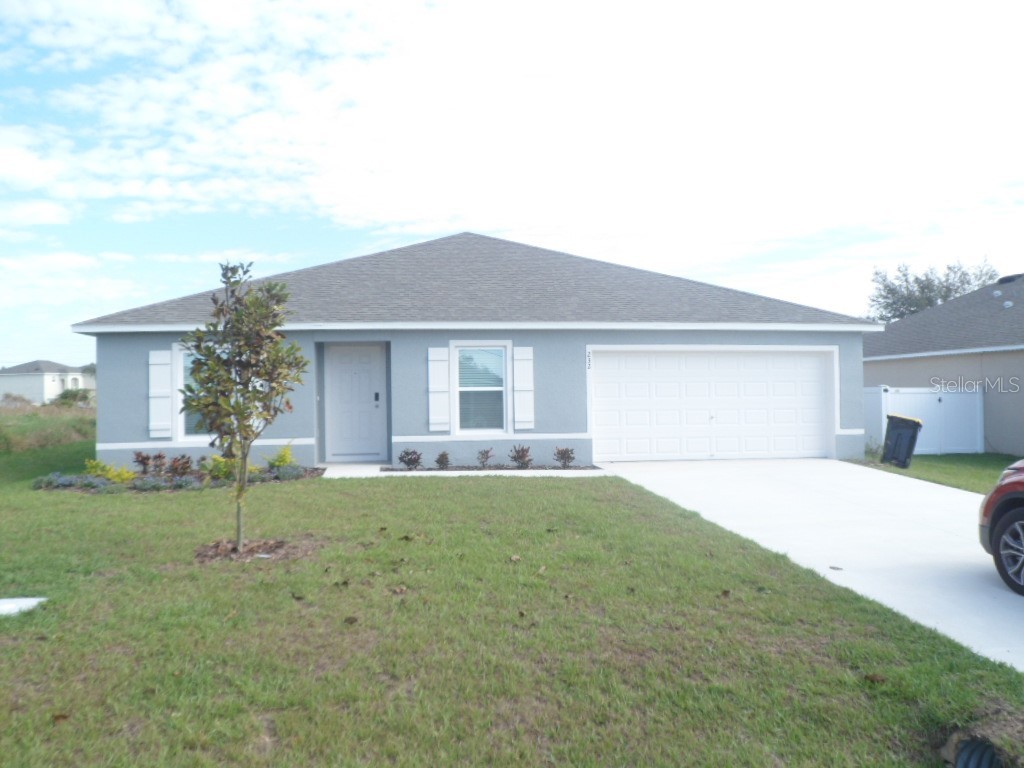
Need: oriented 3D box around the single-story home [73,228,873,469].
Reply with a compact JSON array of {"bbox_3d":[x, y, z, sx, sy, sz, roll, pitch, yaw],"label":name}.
[{"bbox_3d":[-1.142,-1.230,22.173,14.828,5.872,15.300,-1,-1,-8],"label":"single-story home"}]

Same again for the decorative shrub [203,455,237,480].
[{"bbox_3d":[-4.901,1.396,13.400,0.540,0.400,0.480,-1,-1,-7],"label":"decorative shrub"}]

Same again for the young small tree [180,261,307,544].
[{"bbox_3d":[-2.819,0.226,8.400,1.300,3.000,1.250,-1,-1,-8],"label":"young small tree"}]

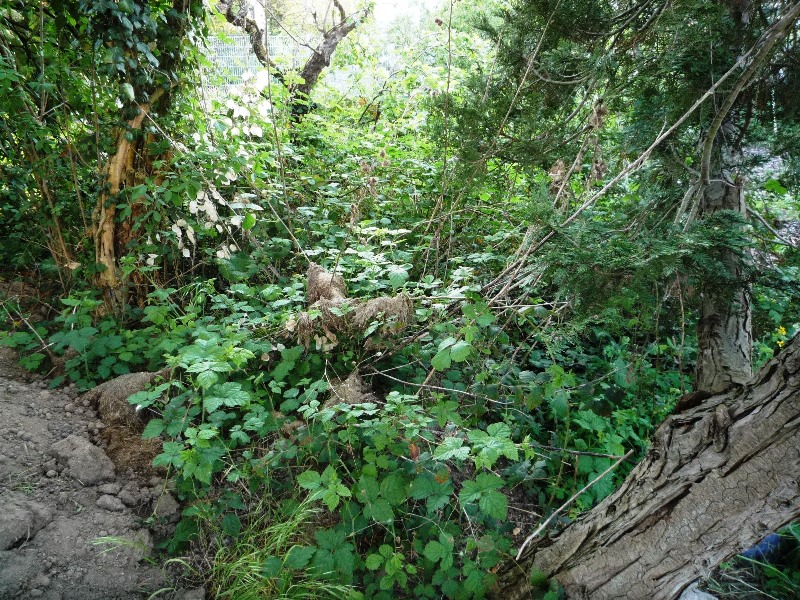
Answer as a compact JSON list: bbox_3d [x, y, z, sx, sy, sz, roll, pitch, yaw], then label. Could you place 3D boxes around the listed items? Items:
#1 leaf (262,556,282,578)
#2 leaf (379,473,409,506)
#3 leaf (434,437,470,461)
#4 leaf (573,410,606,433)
[{"bbox_3d":[-0.386,0.810,1.750,0.066,0.018,0.056,-23,51,-30],"label":"leaf"},{"bbox_3d":[-0.016,0.555,1.700,0.075,0.022,0.098,23,59,14],"label":"leaf"},{"bbox_3d":[0.166,0.488,1.900,0.110,0.028,0.098,-21,40,-23],"label":"leaf"},{"bbox_3d":[0.771,0.494,2.350,0.125,0.030,0.115,26,47,38],"label":"leaf"}]

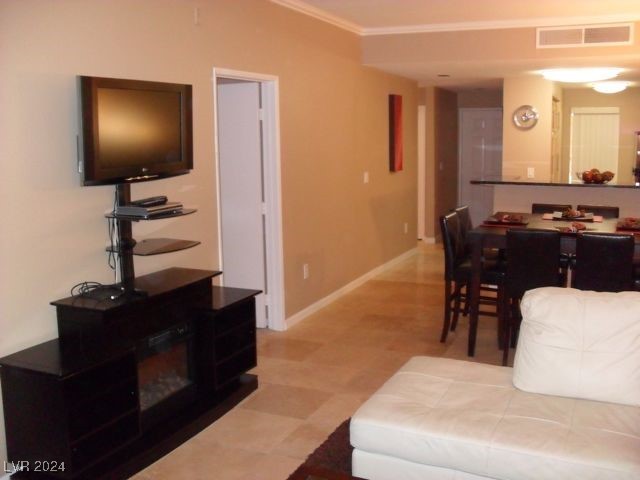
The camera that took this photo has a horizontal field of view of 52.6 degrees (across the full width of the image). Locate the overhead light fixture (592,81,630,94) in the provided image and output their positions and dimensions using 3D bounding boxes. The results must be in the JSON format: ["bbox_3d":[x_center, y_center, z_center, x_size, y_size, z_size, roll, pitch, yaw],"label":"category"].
[{"bbox_3d":[4.091,-2.122,9.123,0.450,0.125,0.450,3,10,24],"label":"overhead light fixture"}]

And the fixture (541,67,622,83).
[{"bbox_3d":[2.849,-1.794,7.131,0.720,0.130,0.720,3,10,24],"label":"fixture"}]

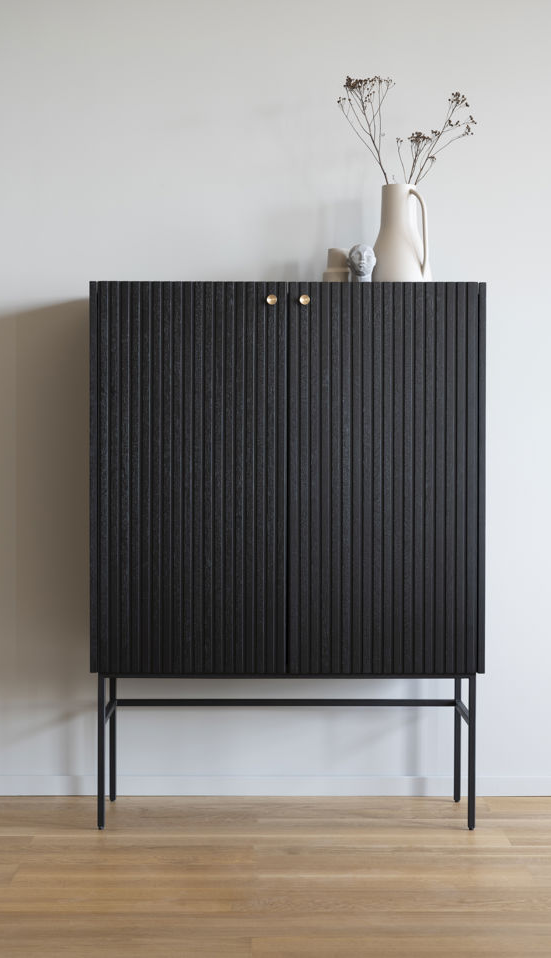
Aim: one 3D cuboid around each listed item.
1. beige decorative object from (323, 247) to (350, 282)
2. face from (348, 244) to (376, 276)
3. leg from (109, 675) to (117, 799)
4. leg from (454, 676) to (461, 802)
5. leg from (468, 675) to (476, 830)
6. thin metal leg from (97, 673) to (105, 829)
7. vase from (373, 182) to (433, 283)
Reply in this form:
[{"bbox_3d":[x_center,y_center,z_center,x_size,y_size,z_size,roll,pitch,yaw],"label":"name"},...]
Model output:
[{"bbox_3d":[0.163,-0.556,4.375,0.072,0.110,0.072,0,1,0],"label":"beige decorative object"},{"bbox_3d":[0.226,-0.568,4.290,0.073,0.084,0.075,0,1,0],"label":"face"},{"bbox_3d":[-0.446,0.693,4.528,0.017,0.391,0.017,0,1,0],"label":"leg"},{"bbox_3d":[0.500,0.695,4.532,0.017,0.391,0.017,0,1,0],"label":"leg"},{"bbox_3d":[0.503,0.697,4.214,0.017,0.401,0.017,0,1,0],"label":"leg"},{"bbox_3d":[-0.444,0.696,4.210,0.017,0.401,0.017,0,1,0],"label":"thin metal leg"},{"bbox_3d":[0.334,-0.642,4.377,0.192,0.282,0.181,0,1,0],"label":"vase"}]

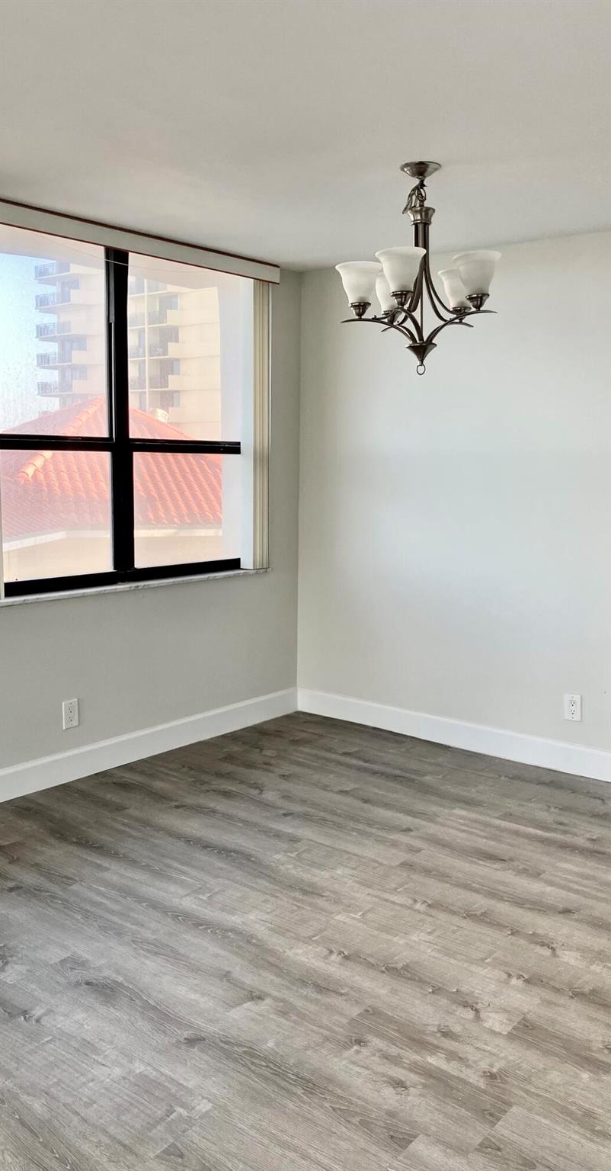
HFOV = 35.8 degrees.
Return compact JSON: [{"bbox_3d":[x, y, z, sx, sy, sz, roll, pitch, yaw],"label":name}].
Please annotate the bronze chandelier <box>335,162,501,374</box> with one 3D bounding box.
[{"bbox_3d":[0.396,-1.088,3.290,0.560,0.695,0.560,1,8,0],"label":"bronze chandelier"}]

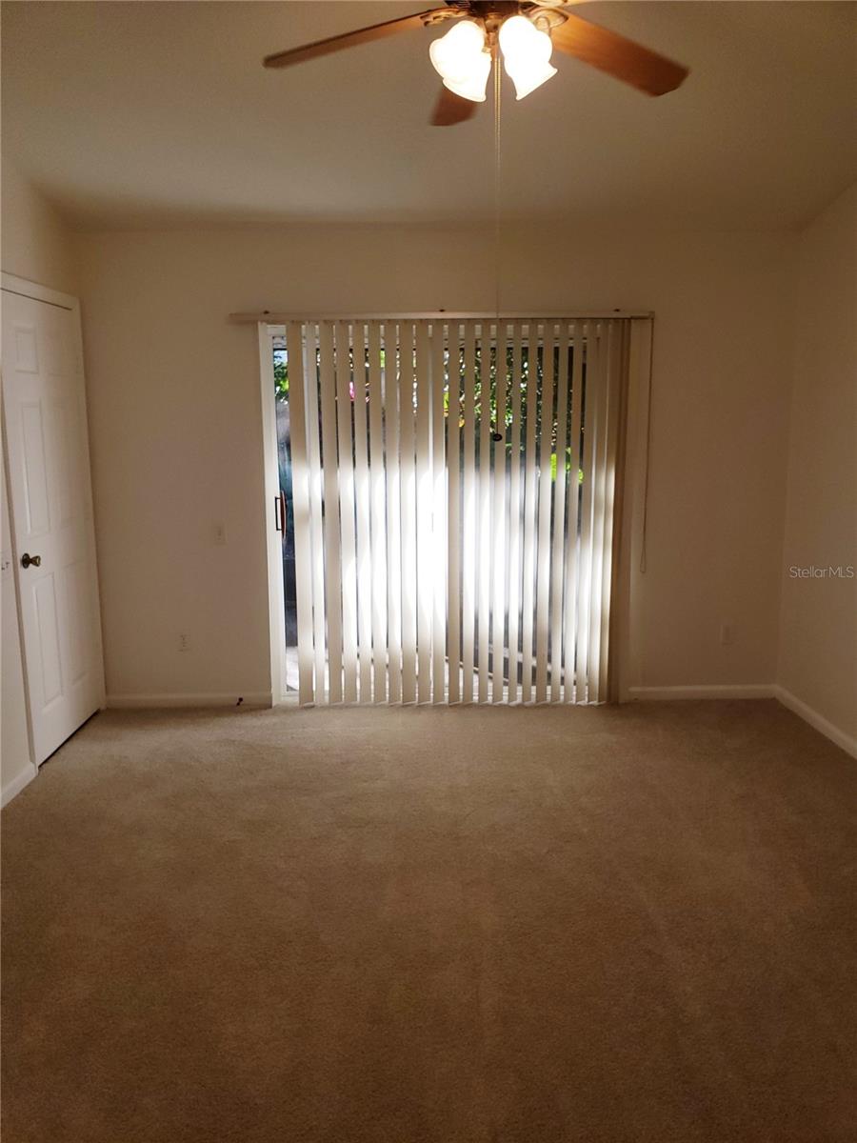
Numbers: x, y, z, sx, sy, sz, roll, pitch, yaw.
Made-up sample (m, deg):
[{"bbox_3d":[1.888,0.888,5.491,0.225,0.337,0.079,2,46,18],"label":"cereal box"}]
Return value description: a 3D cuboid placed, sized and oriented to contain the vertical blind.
[{"bbox_3d":[0.124,-0.274,4.451,1.847,2.003,0.120,-1,10,-1],"label":"vertical blind"}]

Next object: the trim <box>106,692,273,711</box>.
[{"bbox_3d":[-1.280,0.690,4.578,0.888,0.080,0.016,-1,10,-1],"label":"trim"}]

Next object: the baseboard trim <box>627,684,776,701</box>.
[{"bbox_3d":[1.480,0.660,4.630,0.812,0.080,0.016,-1,10,-1],"label":"baseboard trim"}]

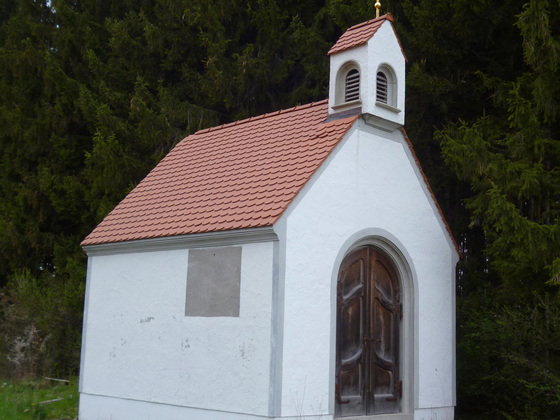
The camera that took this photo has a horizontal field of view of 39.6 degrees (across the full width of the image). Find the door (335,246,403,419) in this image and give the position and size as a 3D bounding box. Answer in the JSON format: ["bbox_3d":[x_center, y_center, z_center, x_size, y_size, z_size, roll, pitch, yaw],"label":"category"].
[{"bbox_3d":[1.321,1.800,11.633,1.527,2.470,0.098,11,-13,-44],"label":"door"}]

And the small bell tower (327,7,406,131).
[{"bbox_3d":[1.395,-2.169,12.340,1.039,1.852,0.827,11,-13,-44],"label":"small bell tower"}]

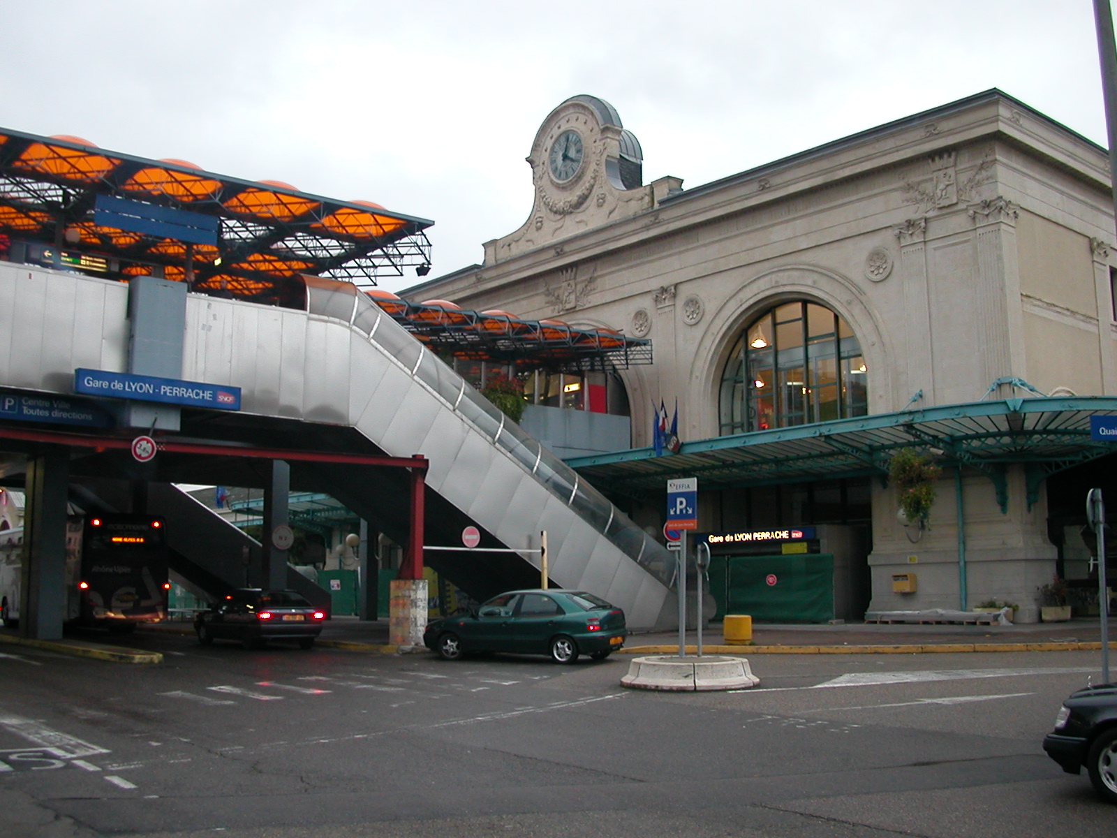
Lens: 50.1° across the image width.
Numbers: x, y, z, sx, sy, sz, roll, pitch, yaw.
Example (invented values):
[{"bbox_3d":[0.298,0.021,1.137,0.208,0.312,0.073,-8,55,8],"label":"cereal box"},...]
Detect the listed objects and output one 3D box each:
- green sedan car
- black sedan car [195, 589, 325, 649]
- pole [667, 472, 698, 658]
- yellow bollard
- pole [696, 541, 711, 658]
[{"bbox_3d":[-0.710,4.183,24.313,4.190,1.420,1.750,-4,-9,26],"label":"green sedan car"},{"bbox_3d":[-7.453,4.879,29.420,1.750,1.420,4.450,6,-10,-36],"label":"black sedan car"},{"bbox_3d":[1.890,2.278,18.295,0.510,2.745,0.130,-6,-10,38],"label":"pole"},{"bbox_3d":[4.074,4.838,27.417,0.652,0.653,0.652,0,-8,0],"label":"yellow bollard"},{"bbox_3d":[2.181,2.755,18.304,0.130,1.748,0.450,3,-8,-19],"label":"pole"}]

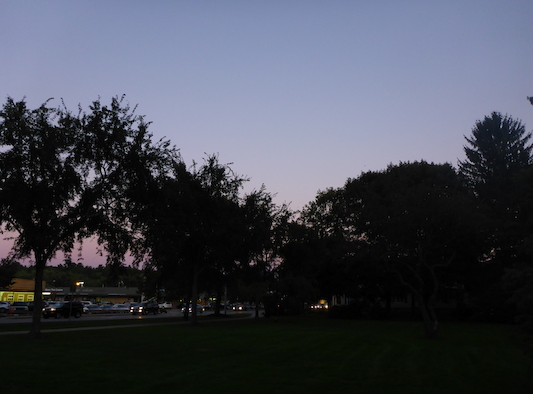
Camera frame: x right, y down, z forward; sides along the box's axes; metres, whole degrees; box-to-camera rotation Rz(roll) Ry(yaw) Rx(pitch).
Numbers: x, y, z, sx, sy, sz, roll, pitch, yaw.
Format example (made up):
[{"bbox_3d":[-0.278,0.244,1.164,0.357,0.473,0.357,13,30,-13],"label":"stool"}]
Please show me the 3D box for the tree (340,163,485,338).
[{"bbox_3d":[7.217,2.440,21.025,6.900,8.600,6.600,0,-14,0],"label":"tree"}]

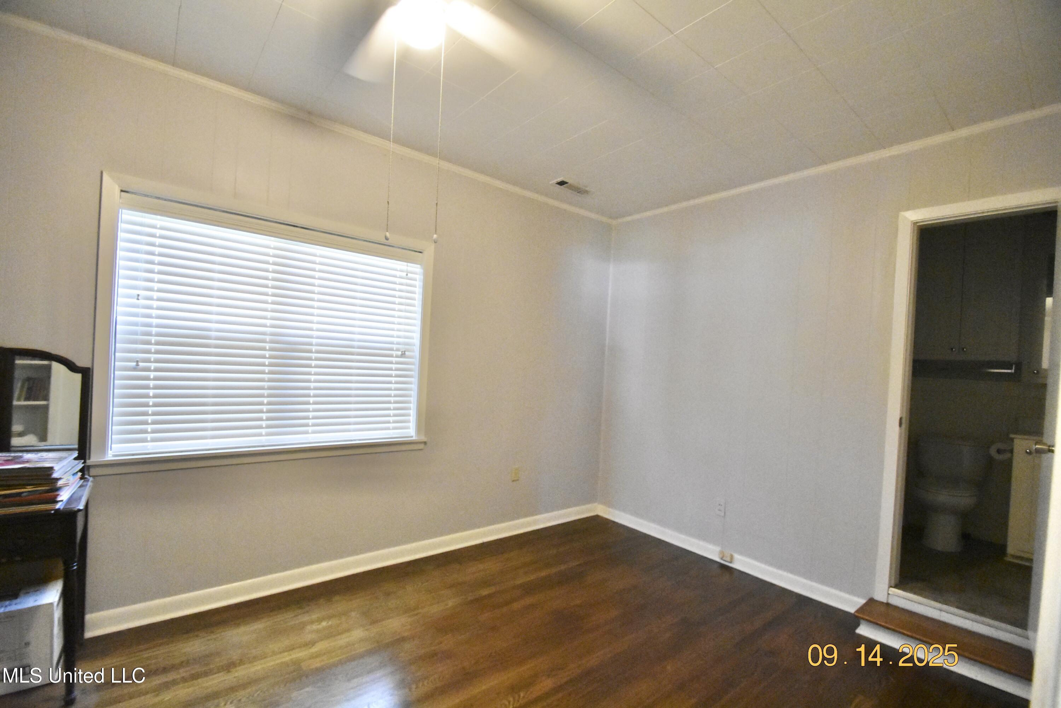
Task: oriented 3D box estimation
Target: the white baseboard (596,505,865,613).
[{"bbox_3d":[1.283,1.458,3.368,0.020,0.105,2.050,3,-1,-38],"label":"white baseboard"}]

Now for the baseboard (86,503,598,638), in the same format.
[{"bbox_3d":[-0.710,1.347,3.105,3.440,0.105,0.020,3,-1,-38],"label":"baseboard"}]

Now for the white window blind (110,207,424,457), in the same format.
[{"bbox_3d":[-1.374,-0.073,2.572,1.525,1.210,0.055,3,-1,-38],"label":"white window blind"}]

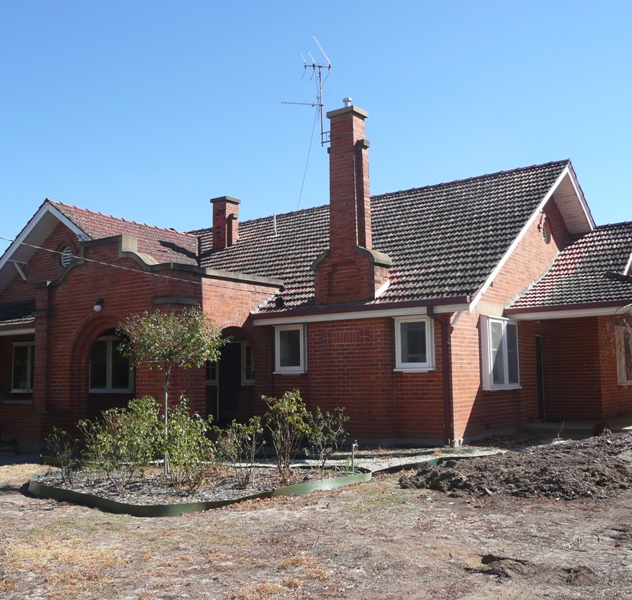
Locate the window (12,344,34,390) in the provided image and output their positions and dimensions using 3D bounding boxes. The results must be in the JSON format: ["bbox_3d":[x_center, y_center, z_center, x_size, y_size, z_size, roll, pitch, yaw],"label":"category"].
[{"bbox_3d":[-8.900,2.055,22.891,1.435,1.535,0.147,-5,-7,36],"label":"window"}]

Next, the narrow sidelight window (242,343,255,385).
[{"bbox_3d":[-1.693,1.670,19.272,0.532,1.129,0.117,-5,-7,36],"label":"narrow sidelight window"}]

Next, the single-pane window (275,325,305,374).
[{"bbox_3d":[-0.563,1.121,16.799,0.860,1.100,0.166,-5,-7,36],"label":"single-pane window"}]

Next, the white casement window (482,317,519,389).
[{"bbox_3d":[4.093,1.199,16.378,0.166,1.518,1.748,-5,-7,36],"label":"white casement window"}]

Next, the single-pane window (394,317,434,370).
[{"bbox_3d":[1.976,0.875,14.962,0.805,1.082,0.166,-5,-7,36],"label":"single-pane window"}]

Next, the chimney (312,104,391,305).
[{"bbox_3d":[0.774,-1.986,16.103,1.524,4.241,0.704,-5,-7,36],"label":"chimney"}]

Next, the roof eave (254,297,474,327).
[{"bbox_3d":[0.825,0.296,15.294,5.279,0.285,0.489,-5,-7,36],"label":"roof eave"}]

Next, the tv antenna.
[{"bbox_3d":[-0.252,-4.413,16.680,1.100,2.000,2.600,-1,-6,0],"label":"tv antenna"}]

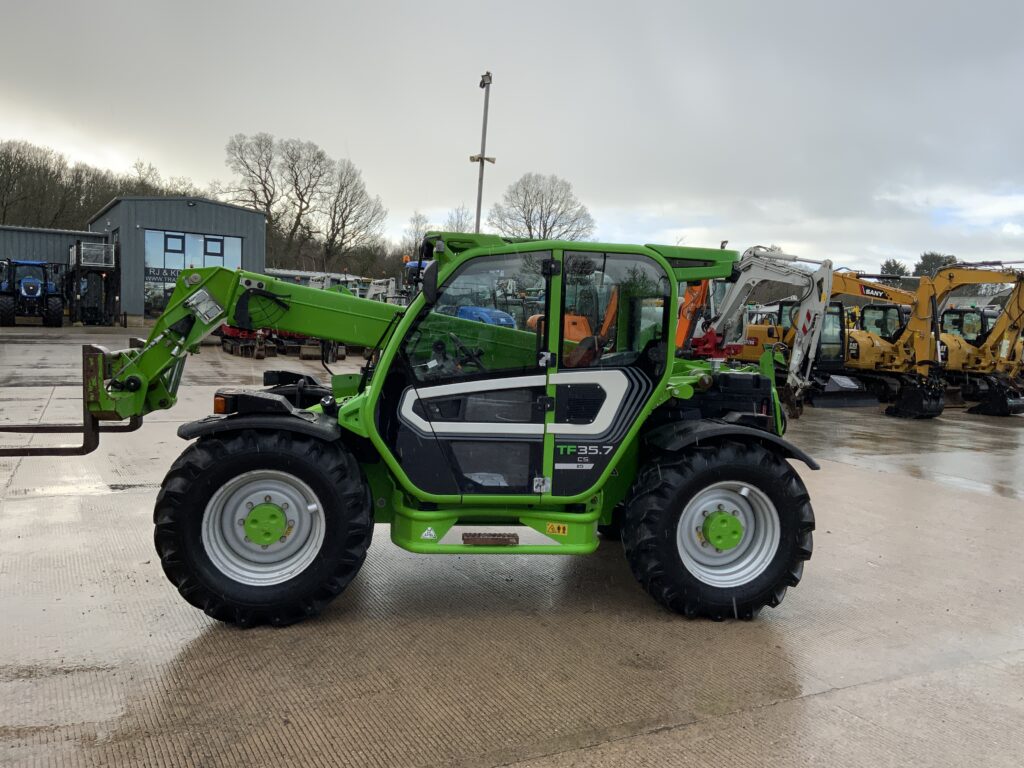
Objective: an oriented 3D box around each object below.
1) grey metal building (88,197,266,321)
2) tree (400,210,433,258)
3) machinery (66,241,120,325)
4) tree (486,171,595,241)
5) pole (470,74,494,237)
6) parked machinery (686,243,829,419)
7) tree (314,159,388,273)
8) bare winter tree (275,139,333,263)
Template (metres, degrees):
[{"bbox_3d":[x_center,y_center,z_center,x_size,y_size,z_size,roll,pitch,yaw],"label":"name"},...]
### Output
[{"bbox_3d":[-19.351,-6.530,48.198,6.500,6.050,18.000,0,6,-30],"label":"grey metal building"},{"bbox_3d":[-8.662,-10.563,77.410,2.910,10.040,2.910,2,5,-7],"label":"tree"},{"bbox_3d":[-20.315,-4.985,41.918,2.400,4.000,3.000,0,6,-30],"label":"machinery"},{"bbox_3d":[2.714,-12.579,81.192,10.140,14.600,10.140,3,5,1],"label":"tree"},{"bbox_3d":[-1.057,-5.075,26.660,0.750,8.960,0.450,5,5,17],"label":"pole"},{"bbox_3d":[4.645,-1.290,18.709,2.200,3.460,6.000,0,6,-29],"label":"parked machinery"},{"bbox_3d":[-13.370,-11.933,71.287,6.210,13.350,6.210,2,5,-11],"label":"tree"},{"bbox_3d":[-17.336,-12.848,71.225,4.870,14.750,4.870,2,5,-14],"label":"bare winter tree"}]

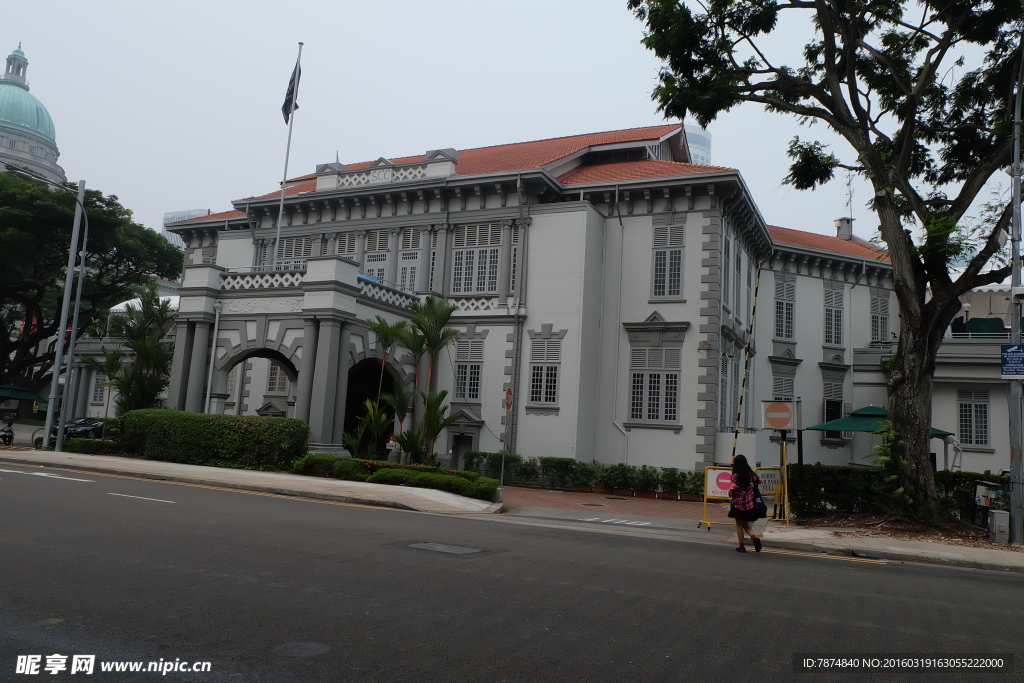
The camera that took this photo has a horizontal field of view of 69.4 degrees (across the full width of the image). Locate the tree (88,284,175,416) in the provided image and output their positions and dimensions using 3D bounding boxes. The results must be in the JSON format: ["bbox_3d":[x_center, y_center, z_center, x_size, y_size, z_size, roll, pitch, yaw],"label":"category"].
[{"bbox_3d":[-15.759,1.088,31.408,3.300,7.000,3.200,0,-8,26],"label":"tree"}]

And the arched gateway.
[{"bbox_3d":[-7.875,1.176,29.060,7.565,7.280,7.293,0,-8,25],"label":"arched gateway"}]

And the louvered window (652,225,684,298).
[{"bbox_3d":[5.441,-2.744,25.627,1.100,2.570,0.160,0,-8,26],"label":"louvered window"}]

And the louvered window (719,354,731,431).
[{"bbox_3d":[7.336,1.772,25.511,0.160,2.500,1.400,0,-8,26],"label":"louvered window"}]

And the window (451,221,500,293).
[{"bbox_3d":[-1.512,-3.517,31.327,2.345,3.090,0.200,0,-8,25],"label":"window"}]

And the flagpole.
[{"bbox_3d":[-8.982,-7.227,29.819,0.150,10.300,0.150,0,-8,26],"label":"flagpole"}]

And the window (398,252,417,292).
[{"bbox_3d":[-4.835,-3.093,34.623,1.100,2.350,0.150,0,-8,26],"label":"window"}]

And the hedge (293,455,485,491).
[{"bbox_3d":[-3.796,3.949,22.339,6.900,0.580,1.800,0,-8,26],"label":"hedge"}]

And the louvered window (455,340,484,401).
[{"bbox_3d":[-1.792,1.205,30.430,1.307,2.640,0.200,0,-8,25],"label":"louvered window"}]

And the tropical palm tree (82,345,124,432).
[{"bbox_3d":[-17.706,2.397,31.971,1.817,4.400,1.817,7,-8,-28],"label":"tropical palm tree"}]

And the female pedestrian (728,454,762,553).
[{"bbox_3d":[3.927,2.706,12.393,0.520,1.600,0.480,9,-9,-38],"label":"female pedestrian"}]

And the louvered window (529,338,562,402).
[{"bbox_3d":[1.312,1.226,29.710,1.373,2.660,0.200,0,-8,25],"label":"louvered window"}]

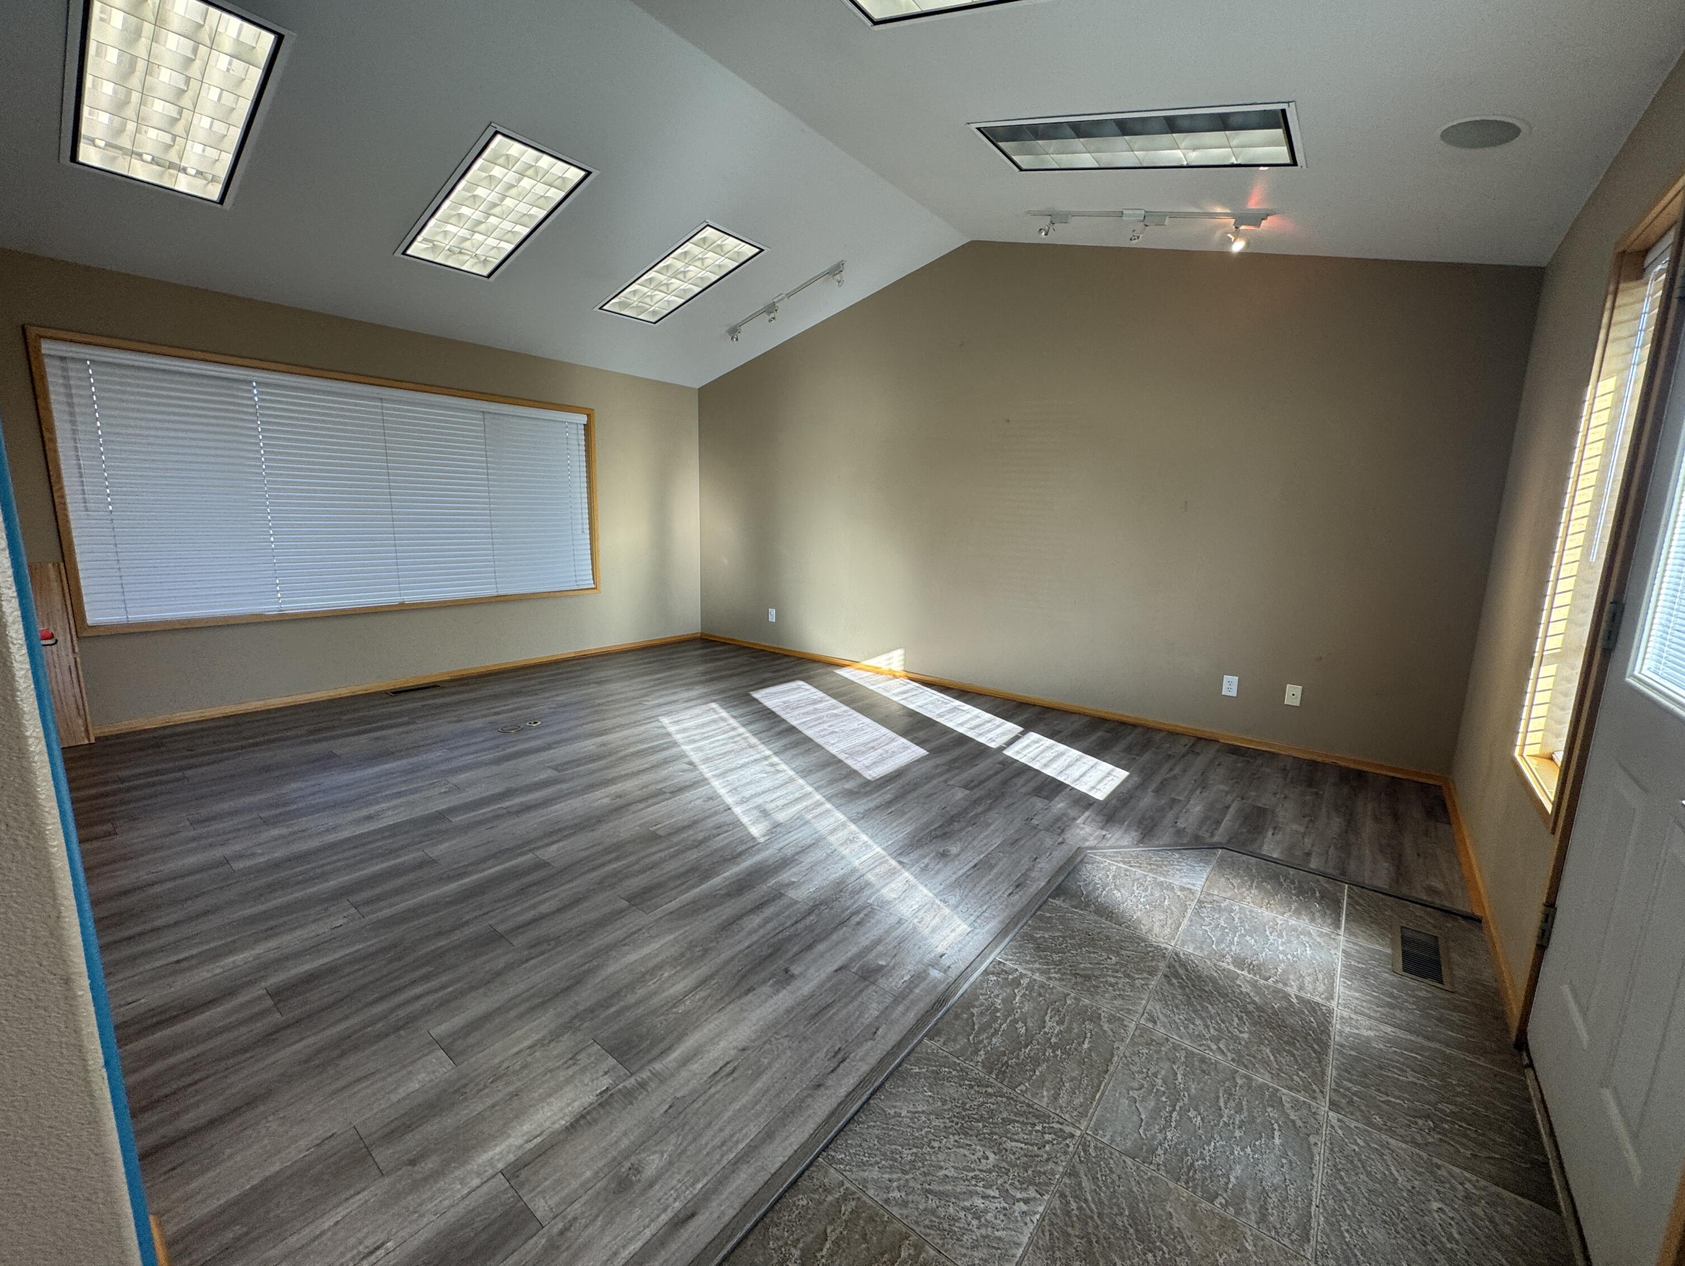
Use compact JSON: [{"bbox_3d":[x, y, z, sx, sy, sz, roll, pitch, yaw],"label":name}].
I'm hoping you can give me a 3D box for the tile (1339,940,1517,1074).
[{"bbox_3d":[1.597,1.018,1.896,0.346,0.020,0.398,9,12,37],"label":"tile"}]

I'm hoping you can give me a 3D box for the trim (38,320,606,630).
[{"bbox_3d":[-3.031,-0.915,4.626,0.060,1.527,3.052,9,12,37],"label":"trim"}]

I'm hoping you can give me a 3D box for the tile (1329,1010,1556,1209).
[{"bbox_3d":[1.349,1.067,1.578,0.346,0.020,0.398,9,12,37],"label":"tile"}]

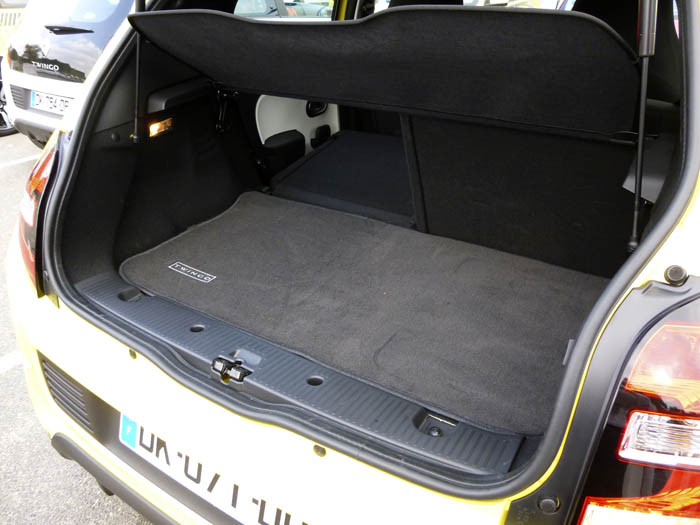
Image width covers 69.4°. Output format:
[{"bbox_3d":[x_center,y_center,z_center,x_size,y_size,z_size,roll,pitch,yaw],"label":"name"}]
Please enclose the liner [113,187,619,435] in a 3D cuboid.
[{"bbox_3d":[0.011,0.036,1.175,1.130,0.020,0.640,16,30,27],"label":"liner"}]

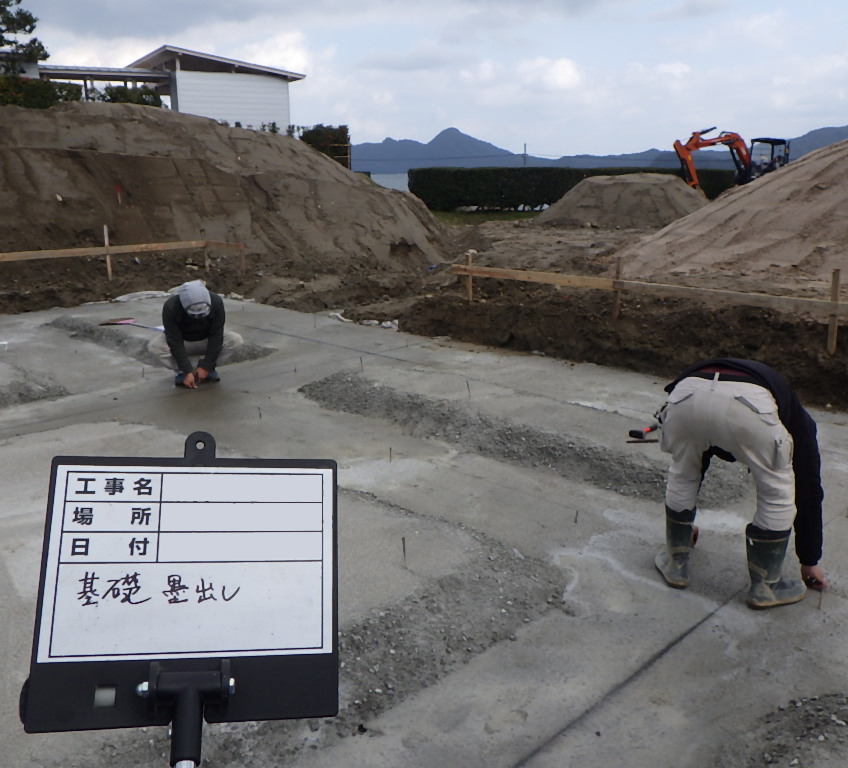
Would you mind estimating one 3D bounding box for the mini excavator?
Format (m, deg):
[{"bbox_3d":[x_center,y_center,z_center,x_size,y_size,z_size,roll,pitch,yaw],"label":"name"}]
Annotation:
[{"bbox_3d":[10.987,-7.639,29.500,3.900,2.850,1.600,-2,14,-6],"label":"mini excavator"}]

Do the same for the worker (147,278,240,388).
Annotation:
[{"bbox_3d":[-1.807,-0.458,6.573,0.700,0.800,0.680,-5,15,-16],"label":"worker"}]

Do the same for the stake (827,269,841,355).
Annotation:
[{"bbox_3d":[3.154,-0.551,6.362,0.050,0.658,0.050,14,20,43],"label":"stake"}]

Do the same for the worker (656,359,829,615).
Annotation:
[{"bbox_3d":[1.227,0.329,3.193,0.610,0.910,0.750,9,17,32],"label":"worker"}]

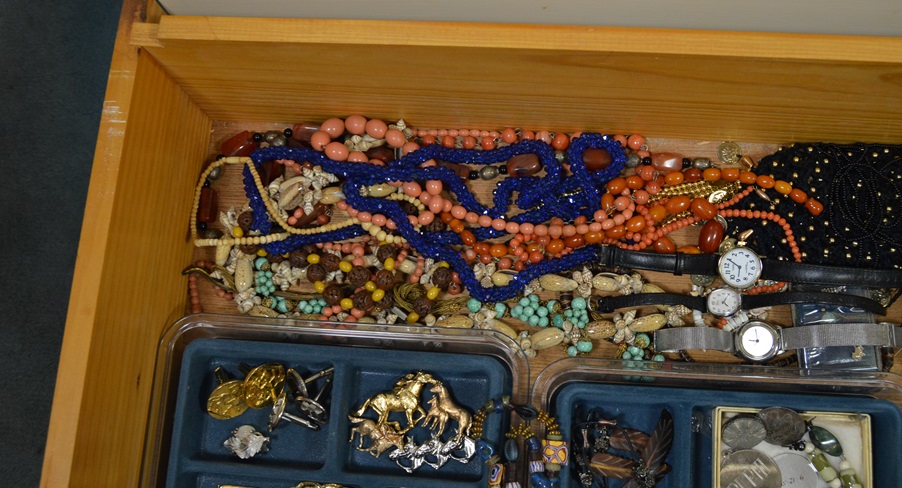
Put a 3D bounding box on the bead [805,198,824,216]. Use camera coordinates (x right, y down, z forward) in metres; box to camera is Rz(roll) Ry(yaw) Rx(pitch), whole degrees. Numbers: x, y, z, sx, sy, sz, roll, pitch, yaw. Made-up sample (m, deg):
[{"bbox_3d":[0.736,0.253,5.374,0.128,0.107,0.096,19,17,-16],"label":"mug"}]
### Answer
[{"bbox_3d":[0.217,-0.022,0.584,0.012,0.009,0.009,42,84,13],"label":"bead"}]

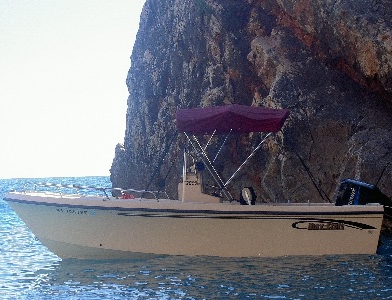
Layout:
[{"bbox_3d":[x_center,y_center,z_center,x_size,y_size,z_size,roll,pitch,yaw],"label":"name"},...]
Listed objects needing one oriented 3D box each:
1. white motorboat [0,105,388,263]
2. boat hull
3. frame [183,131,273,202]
[{"bbox_3d":[0.011,0.638,18.573,6.230,2.703,2.350,-2,-1,3],"label":"white motorboat"},{"bbox_3d":[-0.097,1.249,18.567,5.980,1.288,2.350,-2,-1,3],"label":"boat hull"},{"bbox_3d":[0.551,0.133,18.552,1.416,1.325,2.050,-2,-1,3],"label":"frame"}]

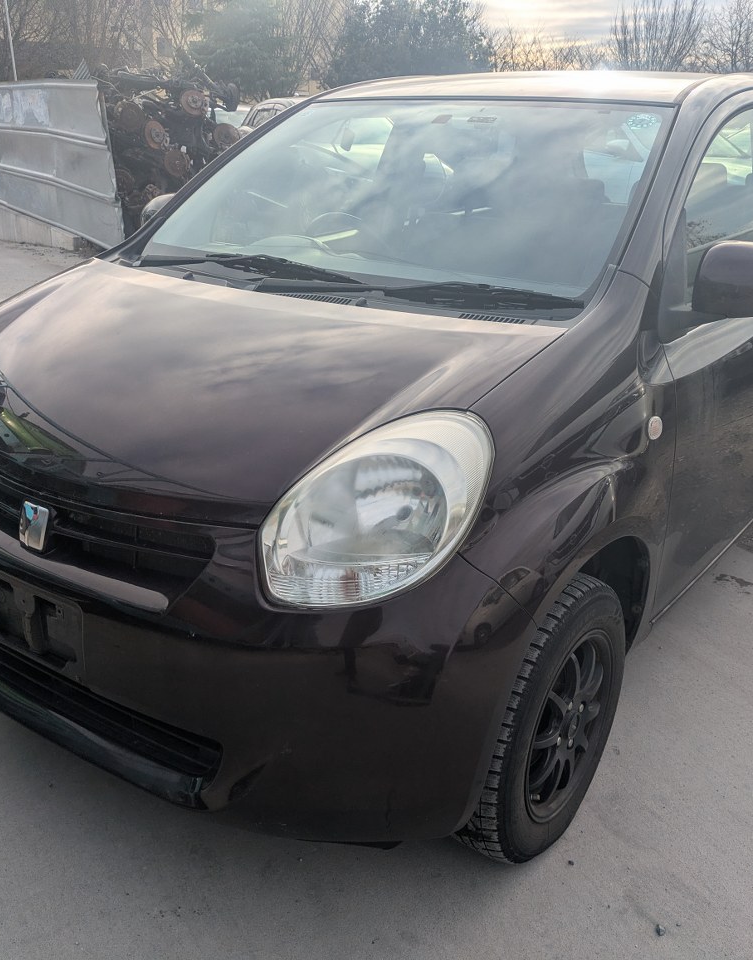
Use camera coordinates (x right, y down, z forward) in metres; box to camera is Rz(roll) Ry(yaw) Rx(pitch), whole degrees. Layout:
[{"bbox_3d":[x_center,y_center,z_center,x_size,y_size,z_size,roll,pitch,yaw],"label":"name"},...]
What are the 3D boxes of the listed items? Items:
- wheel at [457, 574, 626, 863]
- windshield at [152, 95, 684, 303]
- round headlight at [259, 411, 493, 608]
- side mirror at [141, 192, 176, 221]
[{"bbox_3d":[0.317,0.454,1.835,0.175,0.575,0.575,15,24,34],"label":"wheel"},{"bbox_3d":[0.033,-0.726,2.262,1.320,0.110,0.810,15,57,34],"label":"windshield"},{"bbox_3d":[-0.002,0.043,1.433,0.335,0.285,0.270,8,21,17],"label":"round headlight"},{"bbox_3d":[-0.666,-0.782,2.806,0.230,0.165,0.135,15,24,34],"label":"side mirror"}]

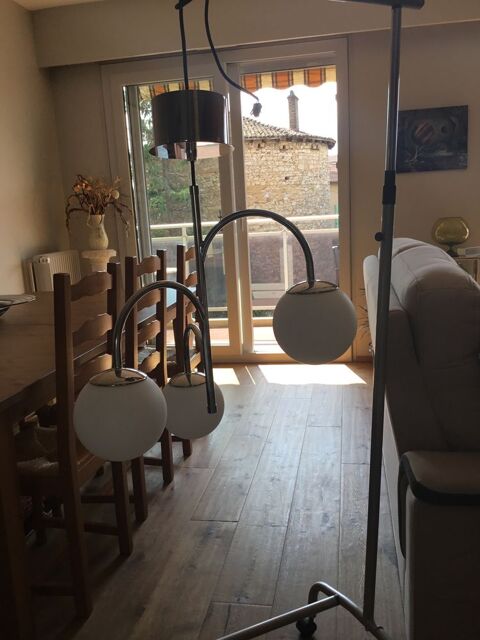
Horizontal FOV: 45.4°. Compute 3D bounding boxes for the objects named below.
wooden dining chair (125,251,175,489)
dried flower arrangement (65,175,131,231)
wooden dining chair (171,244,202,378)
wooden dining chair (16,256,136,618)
[{"bbox_3d":[-0.519,0.256,2.311,0.440,1.020,0.420,0,12,13],"label":"wooden dining chair"},{"bbox_3d":[-0.995,-0.819,4.014,0.400,0.370,0.340,-1,12,11],"label":"dried flower arrangement"},{"bbox_3d":[-0.408,0.133,2.861,0.440,1.020,0.420,0,12,13],"label":"wooden dining chair"},{"bbox_3d":[-0.604,0.367,1.810,0.440,1.020,0.420,0,12,13],"label":"wooden dining chair"}]

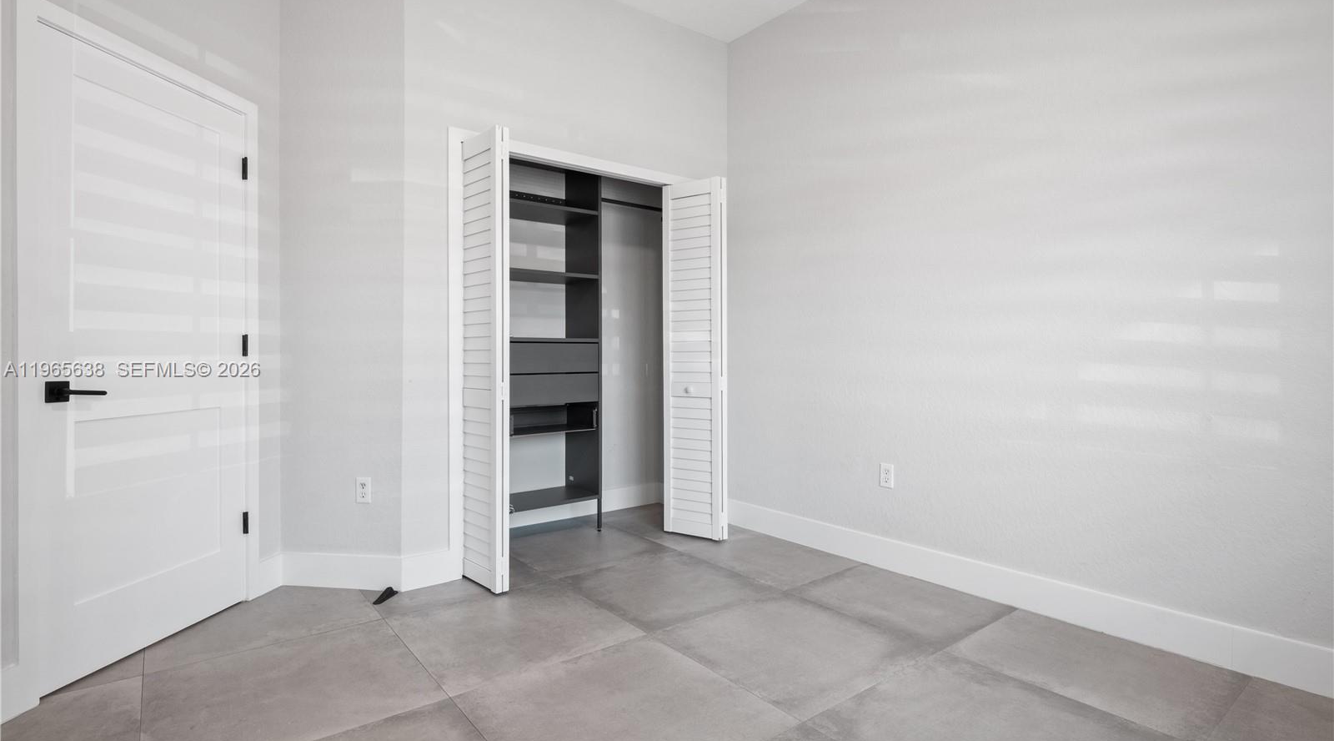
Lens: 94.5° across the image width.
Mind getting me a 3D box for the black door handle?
[{"bbox_3d":[-1.833,0.066,1.923,0.057,0.065,0.144,0,0,7],"label":"black door handle"}]

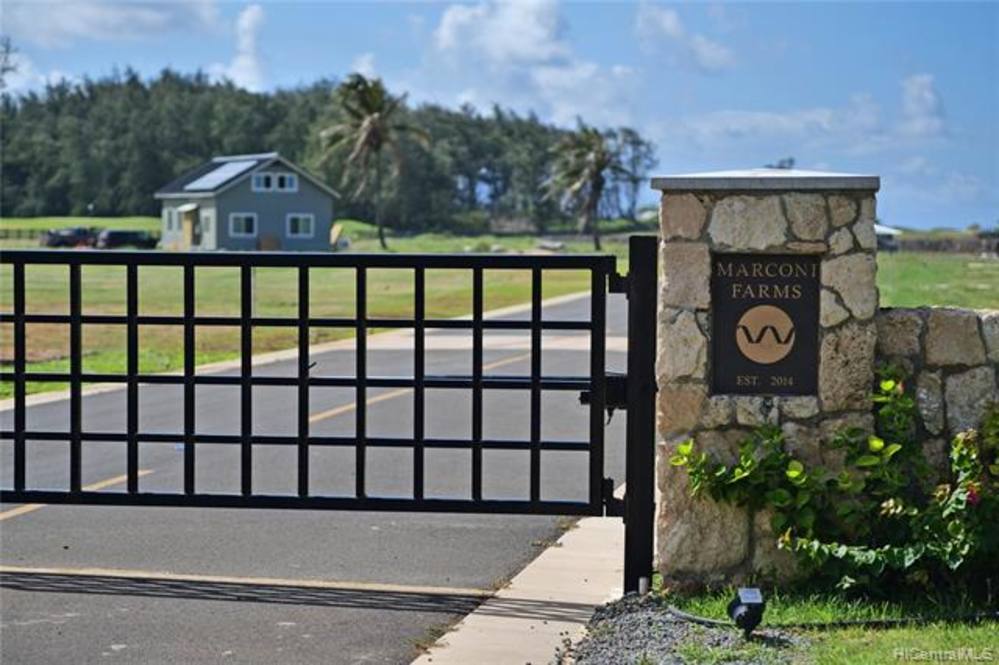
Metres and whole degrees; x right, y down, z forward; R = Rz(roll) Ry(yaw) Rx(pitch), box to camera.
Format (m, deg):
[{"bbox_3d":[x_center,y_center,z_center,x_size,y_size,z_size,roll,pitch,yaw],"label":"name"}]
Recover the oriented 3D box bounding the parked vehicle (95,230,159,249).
[{"bbox_3d":[-27.458,-6.840,184.000,4.600,1.600,1.850,1,3,6],"label":"parked vehicle"}]

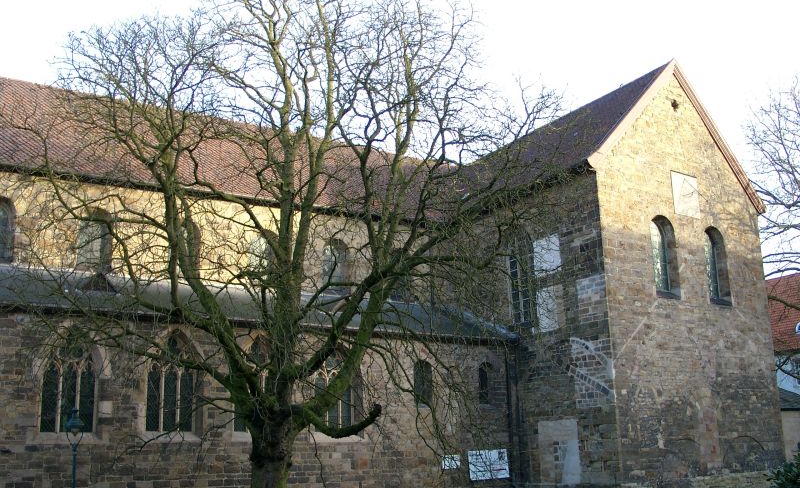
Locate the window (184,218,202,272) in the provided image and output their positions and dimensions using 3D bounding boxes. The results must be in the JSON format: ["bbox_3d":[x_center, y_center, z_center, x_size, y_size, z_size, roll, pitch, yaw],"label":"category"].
[{"bbox_3d":[-7.690,0.159,27.981,1.114,2.177,0.300,7,-16,-28],"label":"window"}]

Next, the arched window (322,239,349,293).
[{"bbox_3d":[-2.549,0.834,30.793,1.147,2.151,0.300,7,-16,-28],"label":"arched window"}]

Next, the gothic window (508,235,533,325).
[{"bbox_3d":[4.469,1.217,28.478,0.300,3.433,1.228,9,-17,-34],"label":"gothic window"}]

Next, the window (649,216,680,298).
[{"bbox_3d":[9.177,0.460,27.506,1.396,2.959,0.300,9,-17,-34],"label":"window"}]

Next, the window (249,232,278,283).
[{"bbox_3d":[-5.131,0.507,29.384,1.136,2.114,0.300,7,-16,-28],"label":"window"}]

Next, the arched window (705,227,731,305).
[{"bbox_3d":[11.730,0.841,29.325,1.396,3.043,0.300,9,-17,-34],"label":"arched window"}]

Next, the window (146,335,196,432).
[{"bbox_3d":[-6.451,3.907,22.278,1.433,2.846,0.300,7,-16,-28],"label":"window"}]

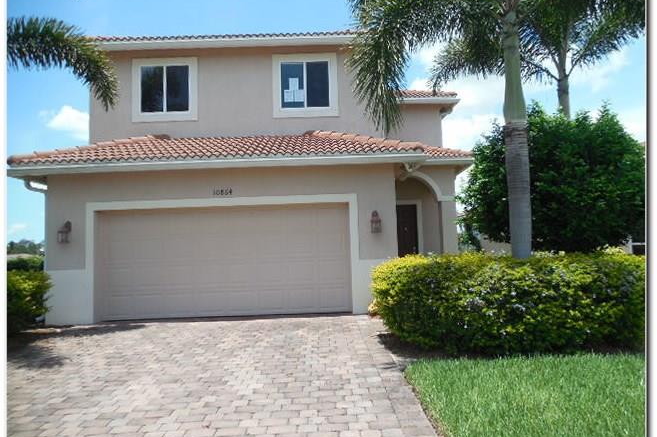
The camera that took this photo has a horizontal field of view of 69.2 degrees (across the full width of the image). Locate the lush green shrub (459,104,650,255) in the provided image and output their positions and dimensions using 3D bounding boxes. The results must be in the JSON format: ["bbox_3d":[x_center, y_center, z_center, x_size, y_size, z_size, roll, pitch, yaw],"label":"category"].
[{"bbox_3d":[4.165,-0.177,9.029,3.650,3.850,3.300,-2,-4,-1],"label":"lush green shrub"}]

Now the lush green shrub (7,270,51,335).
[{"bbox_3d":[-5.784,1.472,8.509,1.450,1.100,1.400,-2,-4,-1],"label":"lush green shrub"}]

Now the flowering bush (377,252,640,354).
[{"bbox_3d":[2.506,1.100,6.660,3.700,1.190,1.600,-2,-4,-1],"label":"flowering bush"}]

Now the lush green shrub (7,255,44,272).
[{"bbox_3d":[-8.364,1.838,13.973,2.100,1.450,1.700,-2,-4,-1],"label":"lush green shrub"}]

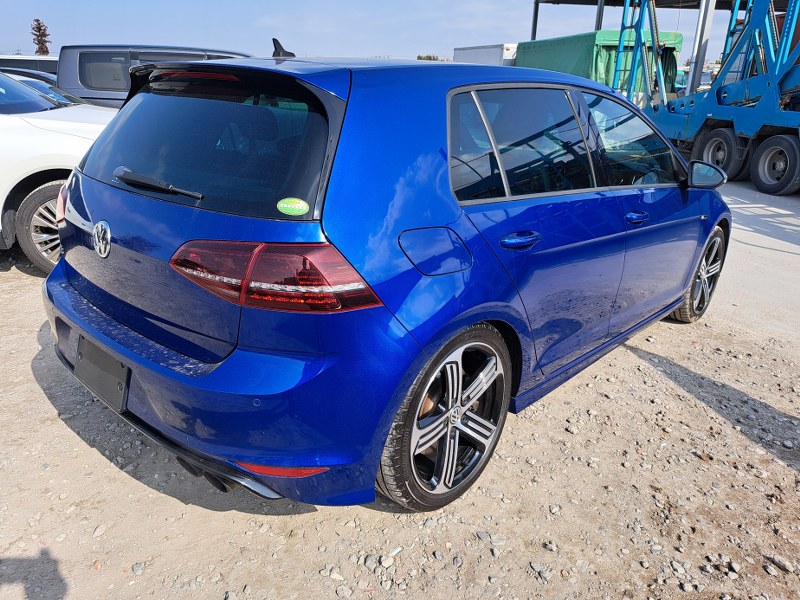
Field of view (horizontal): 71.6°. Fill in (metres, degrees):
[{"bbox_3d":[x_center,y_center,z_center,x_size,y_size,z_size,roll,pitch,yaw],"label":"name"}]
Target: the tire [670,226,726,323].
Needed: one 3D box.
[{"bbox_3d":[2.054,-0.199,3.905,0.247,0.683,0.683,18,25,40],"label":"tire"}]

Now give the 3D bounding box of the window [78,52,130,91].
[{"bbox_3d":[-4.208,-3.247,7.900,0.700,0.520,0.060,2,21,1],"label":"window"}]

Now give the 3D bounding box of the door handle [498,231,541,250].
[{"bbox_3d":[0.411,-0.203,1.879,0.063,0.058,0.231,18,25,40],"label":"door handle"}]

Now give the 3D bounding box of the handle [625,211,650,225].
[{"bbox_3d":[1.115,-0.388,2.597,0.063,0.058,0.231,18,25,40],"label":"handle"}]

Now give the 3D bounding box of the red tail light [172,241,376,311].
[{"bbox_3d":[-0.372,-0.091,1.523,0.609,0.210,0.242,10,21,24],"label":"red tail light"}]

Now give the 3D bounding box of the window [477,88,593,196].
[{"bbox_3d":[0.560,-0.634,2.209,0.756,0.441,0.063,-17,4,-44],"label":"window"}]

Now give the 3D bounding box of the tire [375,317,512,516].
[{"bbox_3d":[0.142,0.390,2.002,0.247,0.683,0.683,18,25,40],"label":"tire"}]

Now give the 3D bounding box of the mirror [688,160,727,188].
[{"bbox_3d":[1.739,-0.703,3.137,0.221,0.158,0.158,18,25,40],"label":"mirror"}]

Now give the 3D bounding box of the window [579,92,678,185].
[{"bbox_3d":[1.218,-0.819,2.876,0.924,0.452,0.074,-17,4,-44],"label":"window"}]

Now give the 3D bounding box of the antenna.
[{"bbox_3d":[-0.437,-0.950,2.095,0.063,0.068,0.137,18,25,40],"label":"antenna"}]

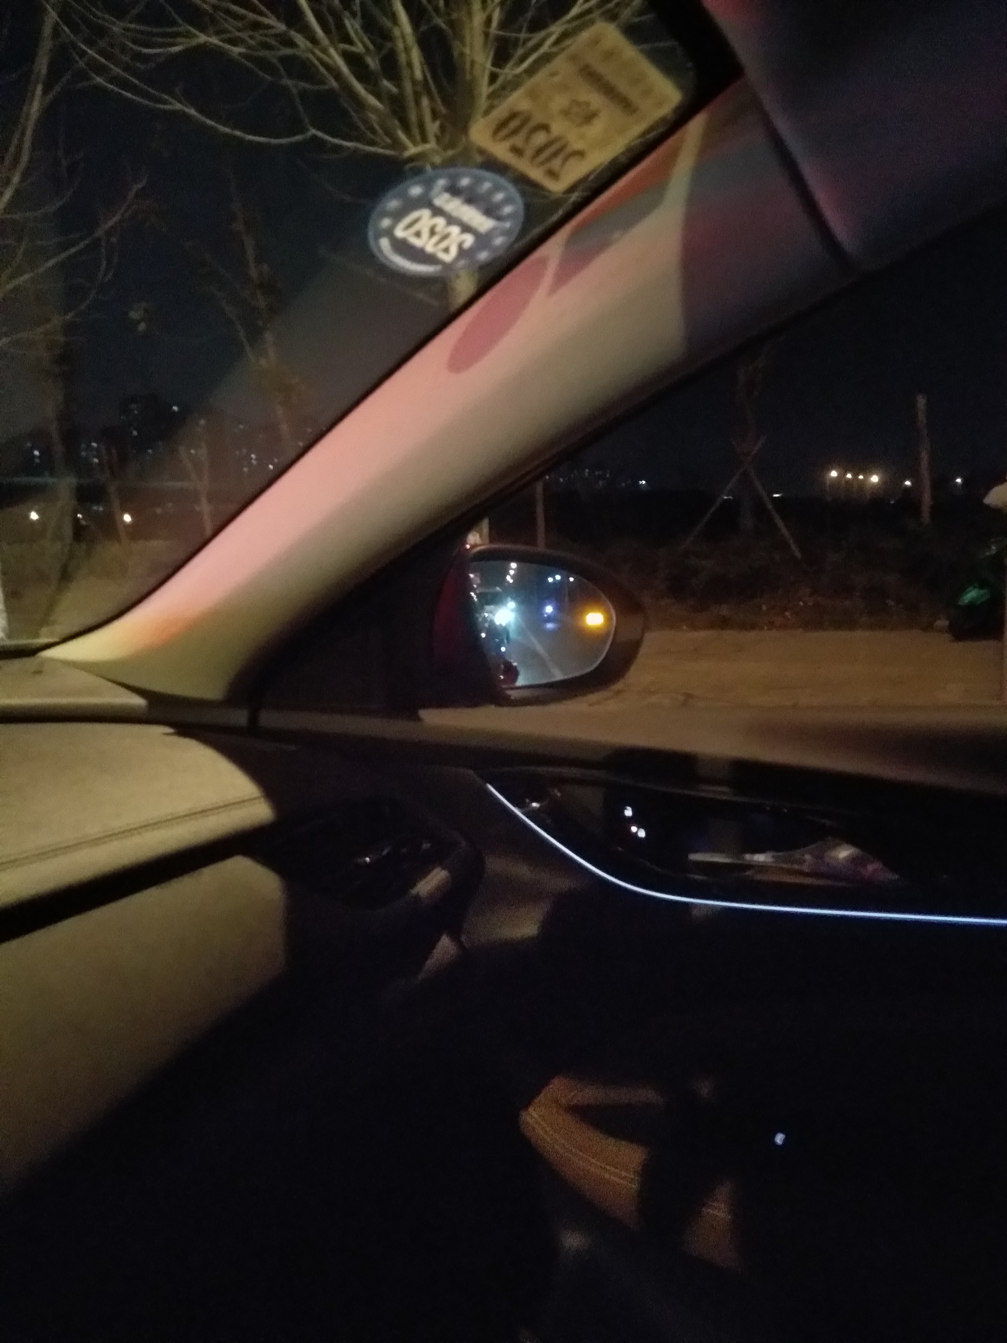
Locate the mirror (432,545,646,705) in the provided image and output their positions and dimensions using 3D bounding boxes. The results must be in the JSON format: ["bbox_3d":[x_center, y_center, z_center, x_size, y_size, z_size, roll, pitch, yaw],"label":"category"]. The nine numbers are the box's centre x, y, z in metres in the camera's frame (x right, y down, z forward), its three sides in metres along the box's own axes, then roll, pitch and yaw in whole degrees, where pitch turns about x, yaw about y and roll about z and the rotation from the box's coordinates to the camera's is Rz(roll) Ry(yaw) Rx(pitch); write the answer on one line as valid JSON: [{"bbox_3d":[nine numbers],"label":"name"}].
[{"bbox_3d":[0.028,-0.046,1.330,0.215,0.155,0.110,-7,8,-31],"label":"mirror"}]

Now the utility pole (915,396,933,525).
[{"bbox_3d":[7.427,-3.681,24.000,0.200,2.600,0.200,-3,7,0],"label":"utility pole"}]

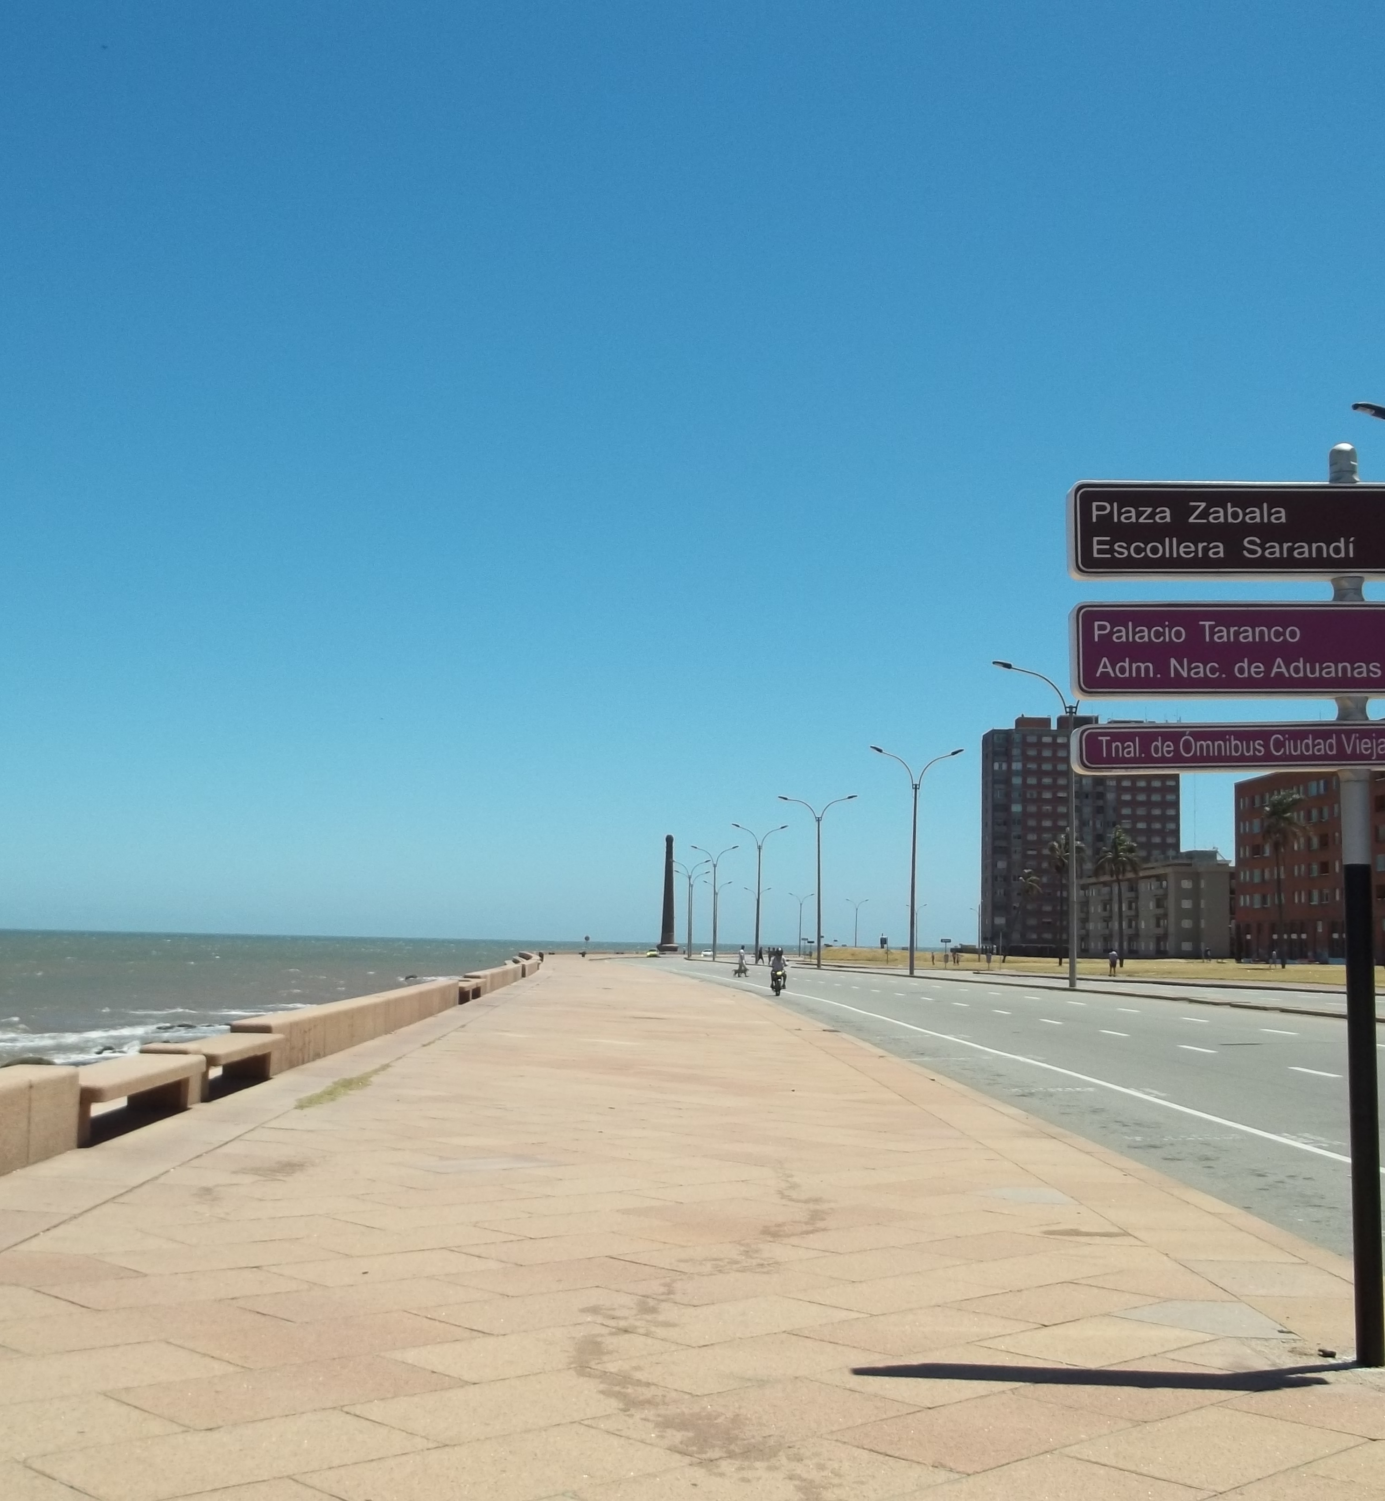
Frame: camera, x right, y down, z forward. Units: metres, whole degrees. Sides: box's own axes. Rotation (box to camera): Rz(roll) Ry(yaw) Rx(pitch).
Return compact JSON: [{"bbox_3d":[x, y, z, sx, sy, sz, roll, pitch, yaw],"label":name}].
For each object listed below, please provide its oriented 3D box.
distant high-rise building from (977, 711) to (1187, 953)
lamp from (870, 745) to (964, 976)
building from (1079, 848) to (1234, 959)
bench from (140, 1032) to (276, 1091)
[{"bbox_3d":[78.740,18.257,388.315,37.200,47.500,16.000,1,-6,0],"label":"distant high-rise building"},{"bbox_3d":[12.489,6.127,105.604,5.200,12.600,0.400,1,-6,0],"label":"lamp"},{"bbox_3d":[68.203,23.586,283.678,9.300,14.500,52.000,1,-6,-1],"label":"building"},{"bbox_3d":[-4.748,3.225,19.474,0.630,0.450,3.400,1,-6,-1],"label":"bench"}]

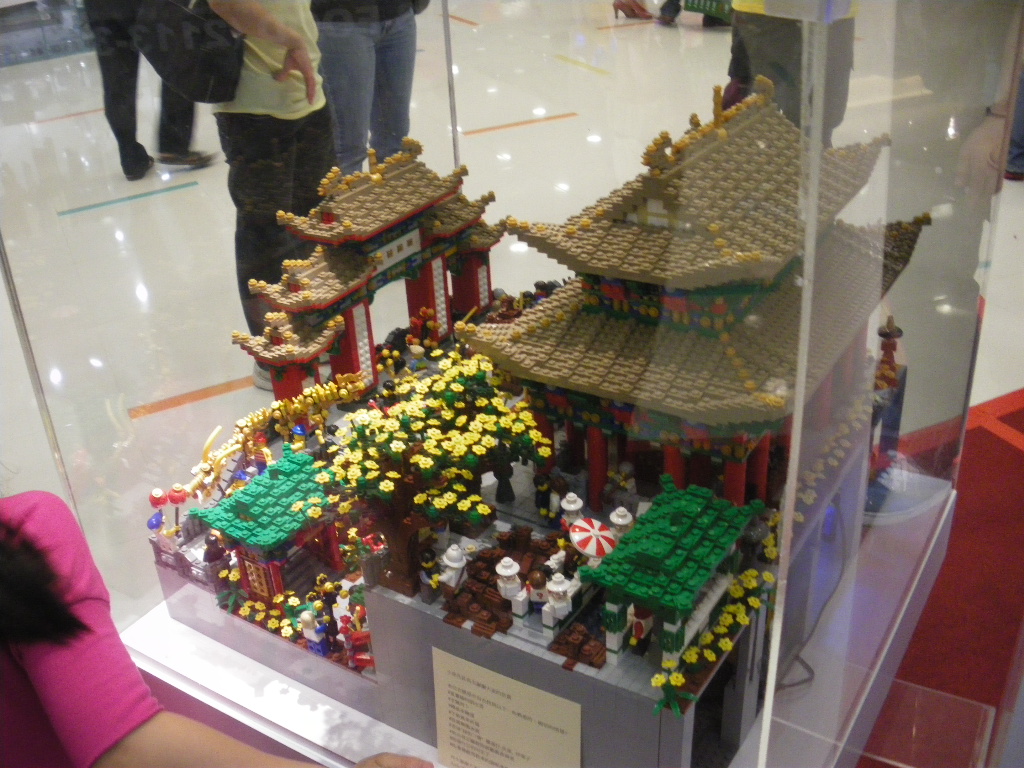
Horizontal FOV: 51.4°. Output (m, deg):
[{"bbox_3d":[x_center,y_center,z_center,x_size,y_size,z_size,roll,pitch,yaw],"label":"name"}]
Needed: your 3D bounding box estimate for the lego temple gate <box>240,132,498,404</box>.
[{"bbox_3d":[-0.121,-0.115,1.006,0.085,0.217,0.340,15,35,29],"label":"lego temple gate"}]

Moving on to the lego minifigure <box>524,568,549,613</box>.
[{"bbox_3d":[0.018,0.144,0.732,0.020,0.038,0.015,14,33,30],"label":"lego minifigure"}]

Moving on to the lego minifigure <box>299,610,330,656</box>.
[{"bbox_3d":[-0.162,0.201,0.868,0.021,0.041,0.016,14,33,30],"label":"lego minifigure"}]

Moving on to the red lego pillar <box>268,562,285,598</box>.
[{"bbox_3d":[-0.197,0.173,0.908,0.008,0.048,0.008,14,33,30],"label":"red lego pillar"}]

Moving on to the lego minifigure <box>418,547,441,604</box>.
[{"bbox_3d":[-0.057,0.133,0.744,0.014,0.041,0.019,15,35,29],"label":"lego minifigure"}]

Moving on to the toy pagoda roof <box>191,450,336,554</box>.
[{"bbox_3d":[-0.202,0.090,0.911,0.092,0.028,0.120,14,33,30],"label":"toy pagoda roof"}]

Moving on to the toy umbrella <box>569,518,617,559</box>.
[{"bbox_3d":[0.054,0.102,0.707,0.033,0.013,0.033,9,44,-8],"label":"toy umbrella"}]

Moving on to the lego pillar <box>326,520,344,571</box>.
[{"bbox_3d":[-0.153,0.139,0.928,0.009,0.053,0.009,15,35,29],"label":"lego pillar"}]

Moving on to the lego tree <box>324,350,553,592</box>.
[{"bbox_3d":[-0.054,0.070,0.774,0.158,0.158,0.145,-3,28,2],"label":"lego tree"}]

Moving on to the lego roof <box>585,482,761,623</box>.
[{"bbox_3d":[0.104,0.096,0.679,0.076,0.037,0.117,15,35,29],"label":"lego roof"}]

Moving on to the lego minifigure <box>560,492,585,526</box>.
[{"bbox_3d":[0.045,0.102,0.786,0.020,0.043,0.016,2,31,9],"label":"lego minifigure"}]

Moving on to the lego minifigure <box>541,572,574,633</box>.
[{"bbox_3d":[0.030,0.145,0.715,0.020,0.041,0.016,14,33,30],"label":"lego minifigure"}]

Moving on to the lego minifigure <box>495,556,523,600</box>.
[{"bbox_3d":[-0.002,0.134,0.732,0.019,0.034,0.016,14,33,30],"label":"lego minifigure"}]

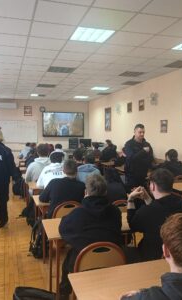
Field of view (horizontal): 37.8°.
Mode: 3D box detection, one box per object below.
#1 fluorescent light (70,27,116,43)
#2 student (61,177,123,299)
[{"bbox_3d":[0.012,-1.707,3.949,0.590,0.060,0.590,-1,4,-17],"label":"fluorescent light"},{"bbox_3d":[0.013,0.848,2.333,0.520,1.280,0.760,-1,4,-17],"label":"student"}]

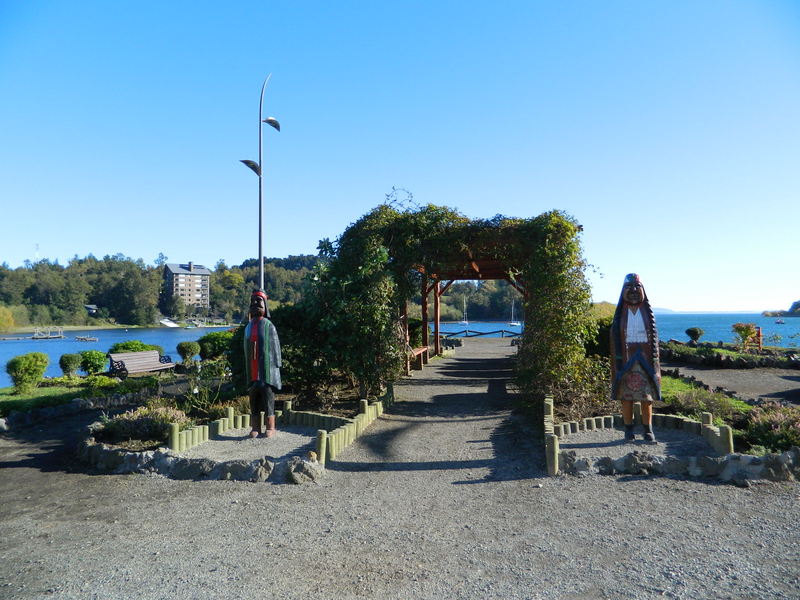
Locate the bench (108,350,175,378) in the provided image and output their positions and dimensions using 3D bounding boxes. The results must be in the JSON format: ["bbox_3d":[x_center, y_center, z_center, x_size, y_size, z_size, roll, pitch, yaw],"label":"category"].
[{"bbox_3d":[-6.050,1.638,13.715,0.630,0.780,1.650,-1,-1,21],"label":"bench"}]

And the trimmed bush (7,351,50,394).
[{"bbox_3d":[-7.220,1.425,11.200,0.800,0.800,0.750,0,-1,0],"label":"trimmed bush"}]

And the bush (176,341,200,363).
[{"bbox_3d":[-5.600,1.390,15.300,0.630,0.650,0.610,0,-1,0],"label":"bush"}]

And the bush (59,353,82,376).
[{"bbox_3d":[-9.124,1.833,15.961,0.640,0.700,0.620,0,-1,0],"label":"bush"}]

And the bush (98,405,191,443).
[{"bbox_3d":[-3.073,1.421,6.918,1.000,0.350,0.800,0,-1,0],"label":"bush"}]

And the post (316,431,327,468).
[{"bbox_3d":[-0.788,1.484,5.786,0.090,0.370,0.090,0,-1,0],"label":"post"}]

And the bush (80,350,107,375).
[{"bbox_3d":[-7.639,1.583,14.400,0.660,0.640,0.640,0,-1,0],"label":"bush"}]

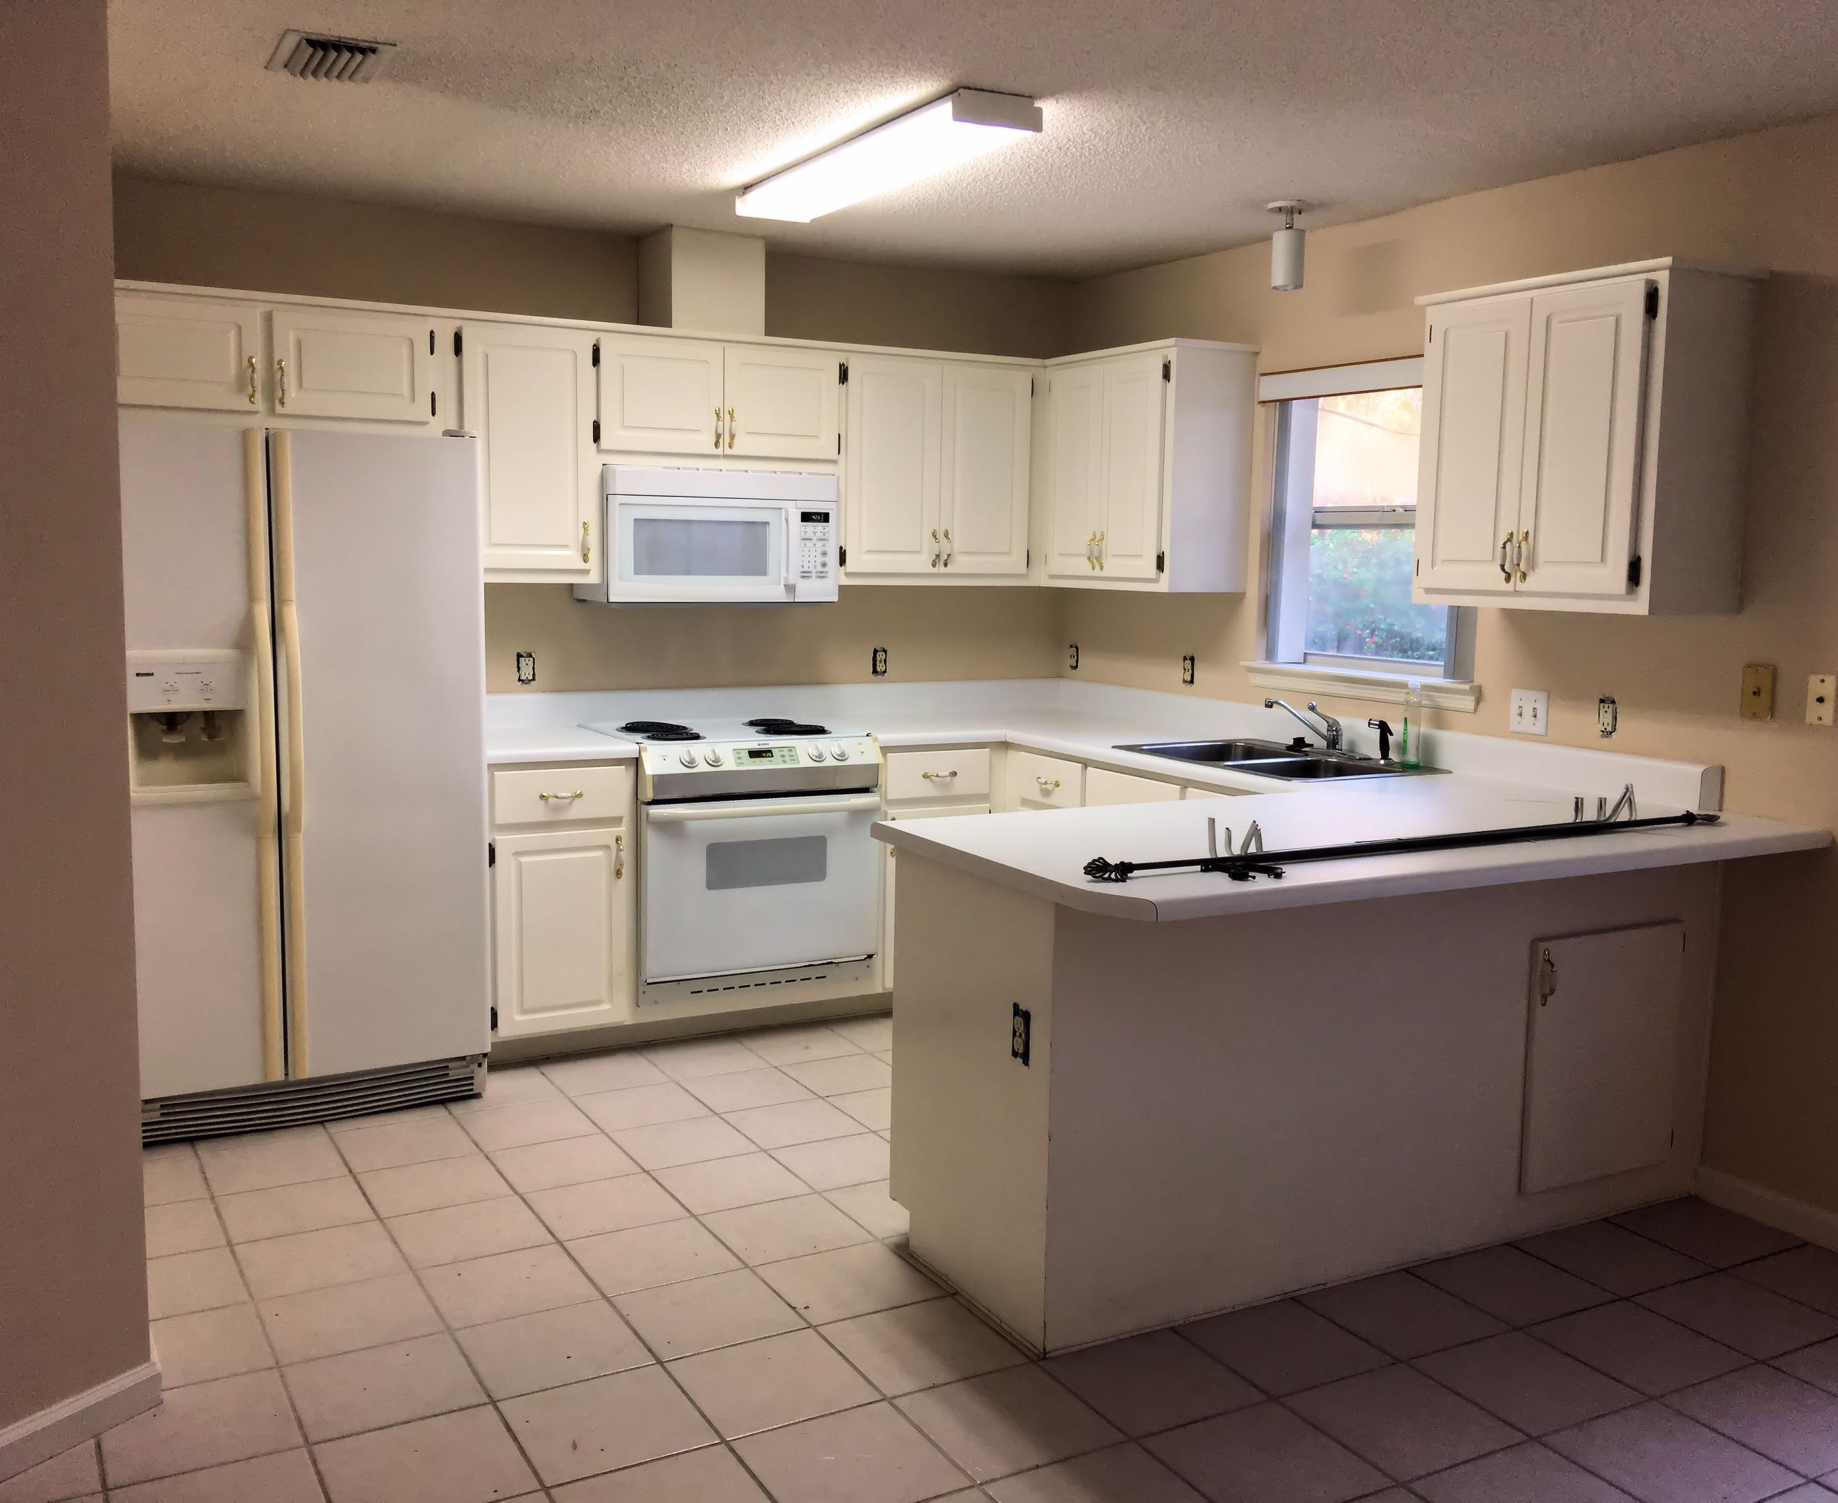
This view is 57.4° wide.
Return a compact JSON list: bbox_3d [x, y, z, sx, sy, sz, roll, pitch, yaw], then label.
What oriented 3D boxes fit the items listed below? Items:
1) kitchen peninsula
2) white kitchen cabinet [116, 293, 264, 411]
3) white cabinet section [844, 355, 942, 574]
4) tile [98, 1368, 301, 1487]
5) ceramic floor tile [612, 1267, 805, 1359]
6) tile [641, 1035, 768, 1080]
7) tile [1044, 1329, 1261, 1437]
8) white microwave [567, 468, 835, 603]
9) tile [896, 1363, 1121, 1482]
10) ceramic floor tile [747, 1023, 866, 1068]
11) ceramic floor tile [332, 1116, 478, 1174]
[{"bbox_3d":[0.941,0.608,3.634,1.891,0.927,0.949,-3,8,-29],"label":"kitchen peninsula"},{"bbox_3d":[-2.019,-1.053,4.531,0.408,0.276,0.338,-3,8,-29],"label":"white kitchen cabinet"},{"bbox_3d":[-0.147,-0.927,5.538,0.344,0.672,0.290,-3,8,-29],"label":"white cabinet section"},{"bbox_3d":[-1.215,1.139,2.833,0.300,0.010,0.300,-3,8,-29],"label":"tile"},{"bbox_3d":[-0.410,1.093,3.257,0.298,0.012,0.298,-3,8,-29],"label":"ceramic floor tile"},{"bbox_3d":[-0.628,0.907,4.931,0.300,0.010,0.300,-3,8,-29],"label":"tile"},{"bbox_3d":[0.422,1.137,3.022,0.298,0.012,0.298,-3,8,-29],"label":"tile"},{"bbox_3d":[-0.684,-0.676,5.293,0.758,0.400,0.396,-3,8,-29],"label":"white microwave"},{"bbox_3d":[0.155,1.149,2.878,0.298,0.012,0.298,-3,8,-29],"label":"tile"},{"bbox_3d":[-0.357,0.893,5.042,0.295,0.010,0.295,-3,8,-29],"label":"ceramic floor tile"},{"bbox_3d":[-1.276,0.981,4.178,0.302,0.010,0.302,-3,7,-29],"label":"ceramic floor tile"}]

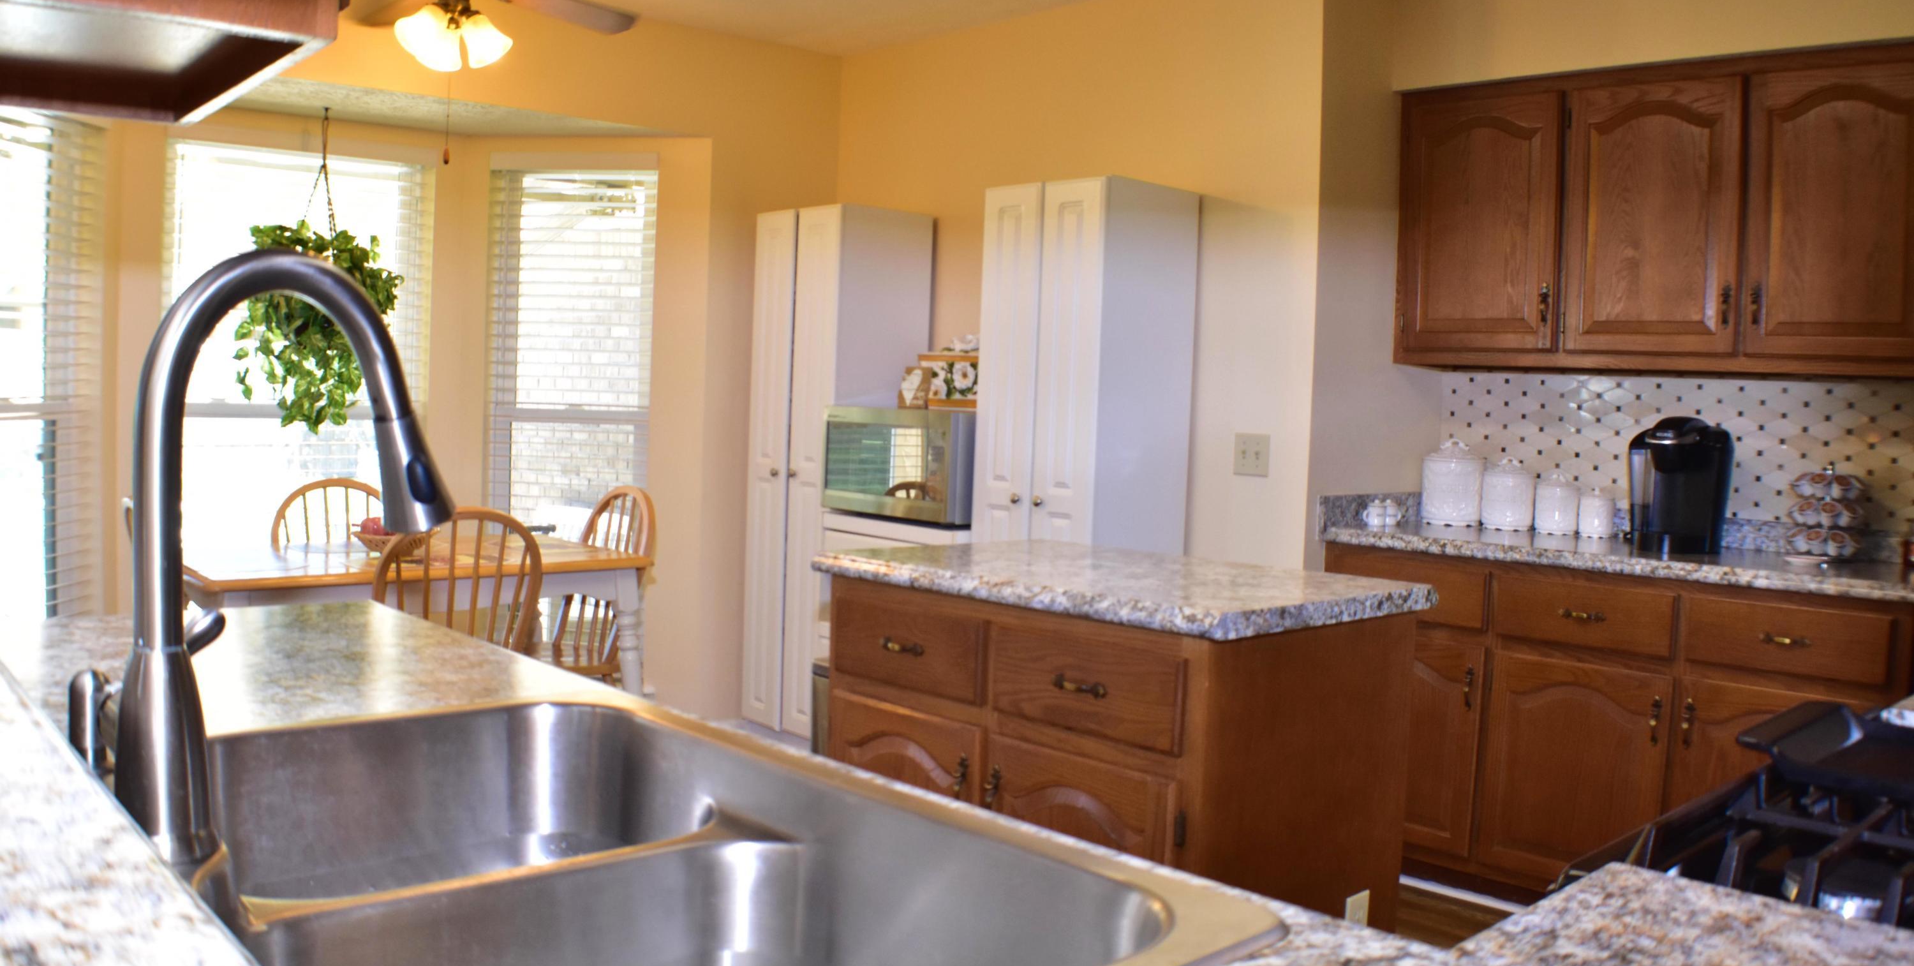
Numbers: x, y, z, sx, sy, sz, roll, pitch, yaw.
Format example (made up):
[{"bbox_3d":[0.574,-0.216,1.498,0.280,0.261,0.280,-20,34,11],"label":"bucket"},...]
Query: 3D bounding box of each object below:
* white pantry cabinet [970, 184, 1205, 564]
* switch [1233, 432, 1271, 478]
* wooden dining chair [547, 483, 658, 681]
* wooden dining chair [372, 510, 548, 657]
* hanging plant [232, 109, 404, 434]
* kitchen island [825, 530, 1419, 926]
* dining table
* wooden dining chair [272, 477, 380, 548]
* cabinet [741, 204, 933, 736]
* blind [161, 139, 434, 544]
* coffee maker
[{"bbox_3d":[0.331,0.066,5.276,0.390,1.820,0.555,1,3,-39],"label":"white pantry cabinet"},{"bbox_3d":[0.814,-0.076,4.986,0.012,0.117,0.116,1,3,-39],"label":"switch"},{"bbox_3d":[-1.151,0.457,5.004,0.500,0.910,0.430,1,3,-39],"label":"wooden dining chair"},{"bbox_3d":[-1.275,0.483,4.264,0.430,0.910,0.500,1,3,-39],"label":"wooden dining chair"},{"bbox_3d":[-2.107,-0.698,5.964,0.540,1.060,0.530,1,3,-39],"label":"hanging plant"},{"bbox_3d":[0.255,0.626,3.248,0.534,0.870,0.932,-1,4,-41],"label":"kitchen island"},{"bbox_3d":[-1.427,0.544,4.532,1.190,0.750,0.720,1,3,-44],"label":"dining table"},{"bbox_3d":[-1.608,0.438,4.918,0.430,0.910,0.500,1,3,-39],"label":"wooden dining chair"},{"bbox_3d":[-0.418,-0.009,6.250,0.391,1.823,0.493,-1,4,-41],"label":"cabinet"},{"bbox_3d":[-2.223,-0.380,6.130,0.900,1.500,0.065,0,3,-33],"label":"blind"},{"bbox_3d":[1.687,0.001,4.215,0.215,0.320,0.270,4,4,41],"label":"coffee maker"}]

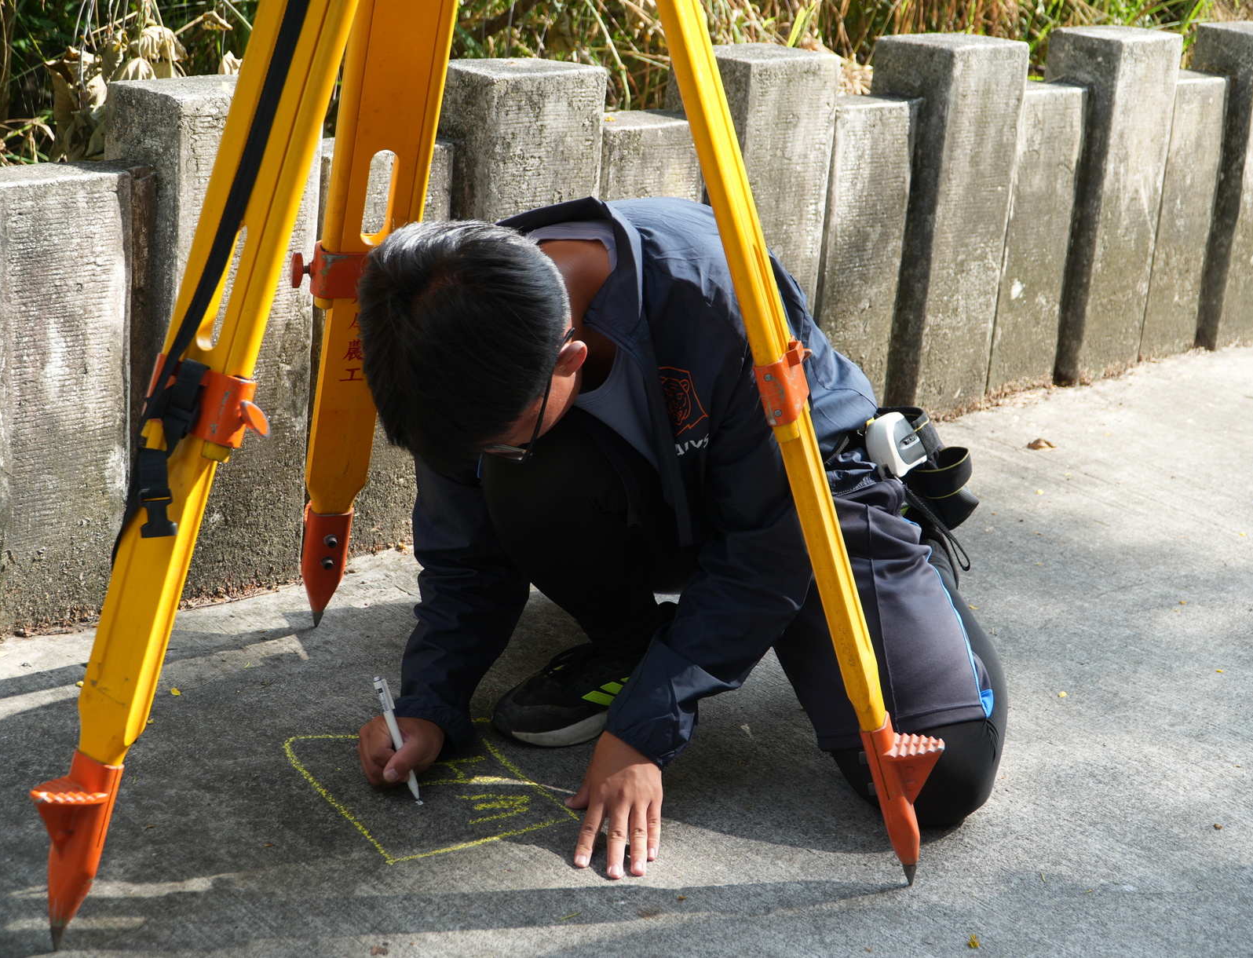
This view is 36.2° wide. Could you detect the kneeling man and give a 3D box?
[{"bbox_3d":[0.054,0.026,1.992,0.530,0.630,0.820,19,25,38],"label":"kneeling man"}]

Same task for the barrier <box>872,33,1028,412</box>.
[{"bbox_3d":[0.546,-0.444,3.394,0.203,0.649,0.155,-15,26,-41],"label":"barrier"}]

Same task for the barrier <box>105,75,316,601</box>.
[{"bbox_3d":[-0.567,-0.192,2.643,0.213,0.686,0.170,-12,25,-42],"label":"barrier"}]

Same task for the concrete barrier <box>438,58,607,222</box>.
[{"bbox_3d":[-0.183,-0.294,2.987,0.213,0.688,0.170,-15,26,-41],"label":"concrete barrier"}]

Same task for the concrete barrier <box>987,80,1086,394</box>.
[{"bbox_3d":[0.758,-0.481,3.843,0.221,0.593,0.138,-14,25,-40],"label":"concrete barrier"}]

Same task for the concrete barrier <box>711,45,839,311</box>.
[{"bbox_3d":[0.201,-0.386,3.322,0.170,0.690,0.220,21,26,41],"label":"concrete barrier"}]

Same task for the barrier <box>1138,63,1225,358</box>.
[{"bbox_3d":[1.091,-0.535,3.897,0.098,0.554,0.202,19,25,41],"label":"barrier"}]

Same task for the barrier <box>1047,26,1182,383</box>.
[{"bbox_3d":[0.912,-0.534,3.719,0.203,0.648,0.155,-14,25,-41],"label":"barrier"}]

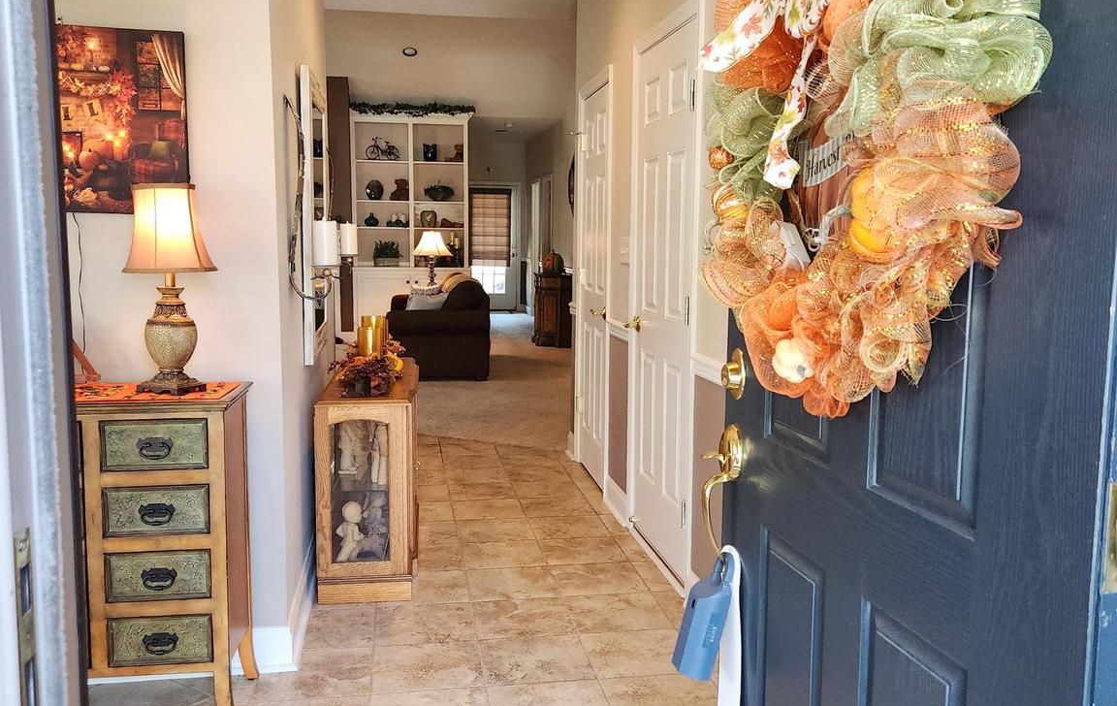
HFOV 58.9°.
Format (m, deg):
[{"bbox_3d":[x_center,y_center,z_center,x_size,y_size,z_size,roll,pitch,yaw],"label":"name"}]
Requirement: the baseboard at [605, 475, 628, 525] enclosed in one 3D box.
[{"bbox_3d":[0.280,0.699,4.702,0.025,0.140,0.440,-1,7,-9],"label":"baseboard"}]

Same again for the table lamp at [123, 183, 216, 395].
[{"bbox_3d":[-1.060,-0.170,2.692,0.250,0.570,0.250,-1,7,-9],"label":"table lamp"}]

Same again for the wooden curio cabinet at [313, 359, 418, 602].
[{"bbox_3d":[-0.768,0.467,4.141,0.375,0.730,1.230,-1,7,-9],"label":"wooden curio cabinet"}]

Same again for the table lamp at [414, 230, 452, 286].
[{"bbox_3d":[-1.449,-1.057,11.318,0.430,0.680,0.430,-1,7,-9],"label":"table lamp"}]

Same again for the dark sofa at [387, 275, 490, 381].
[{"bbox_3d":[-1.234,-0.320,9.952,0.920,0.900,2.100,-1,7,-9],"label":"dark sofa"}]

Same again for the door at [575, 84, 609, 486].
[{"bbox_3d":[0.212,-0.338,5.270,0.050,2.046,0.635,-1,7,-9],"label":"door"}]

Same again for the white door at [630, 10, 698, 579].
[{"bbox_3d":[0.430,-0.195,3.896,0.050,2.030,0.820,-1,7,-9],"label":"white door"}]

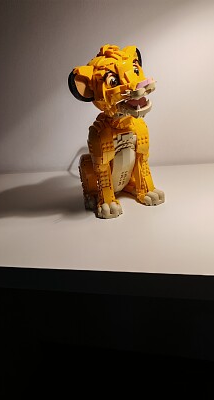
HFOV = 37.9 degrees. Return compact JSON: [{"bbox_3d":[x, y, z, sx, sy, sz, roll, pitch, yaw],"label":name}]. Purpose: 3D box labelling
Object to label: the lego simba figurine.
[{"bbox_3d":[0.007,-0.143,0.604,0.174,0.298,0.193,-16,22,-25],"label":"lego simba figurine"}]

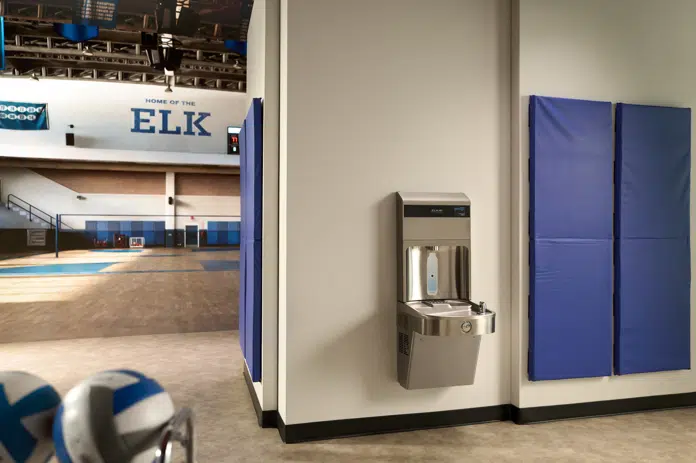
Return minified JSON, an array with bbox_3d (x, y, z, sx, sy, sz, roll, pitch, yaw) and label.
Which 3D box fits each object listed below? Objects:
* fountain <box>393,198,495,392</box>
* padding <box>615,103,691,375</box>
[{"bbox_3d":[0.595,0.359,3.263,0.444,1.209,0.497,0,0,-15],"label":"fountain"},{"bbox_3d":[2.151,0.054,3.806,0.592,1.859,0.057,0,0,-15],"label":"padding"}]

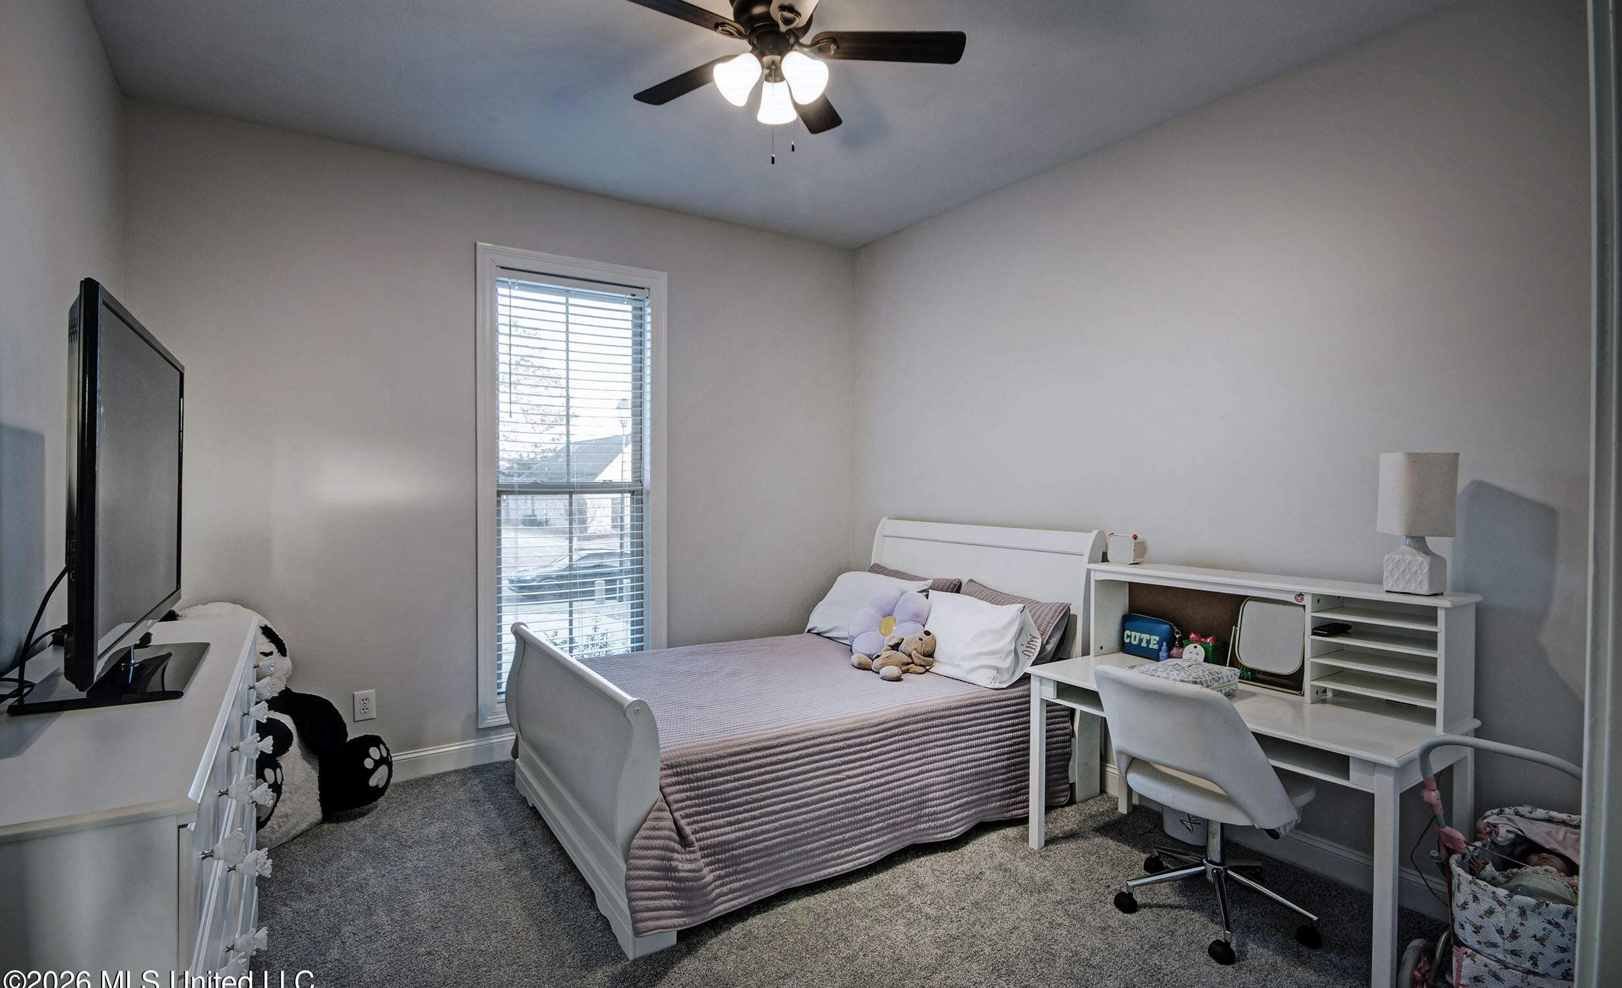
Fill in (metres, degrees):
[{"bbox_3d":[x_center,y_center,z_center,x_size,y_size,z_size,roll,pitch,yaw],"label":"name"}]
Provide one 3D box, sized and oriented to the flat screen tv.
[{"bbox_3d":[-1.566,0.025,1.637,0.250,0.780,1.090,-1,1,-35],"label":"flat screen tv"}]

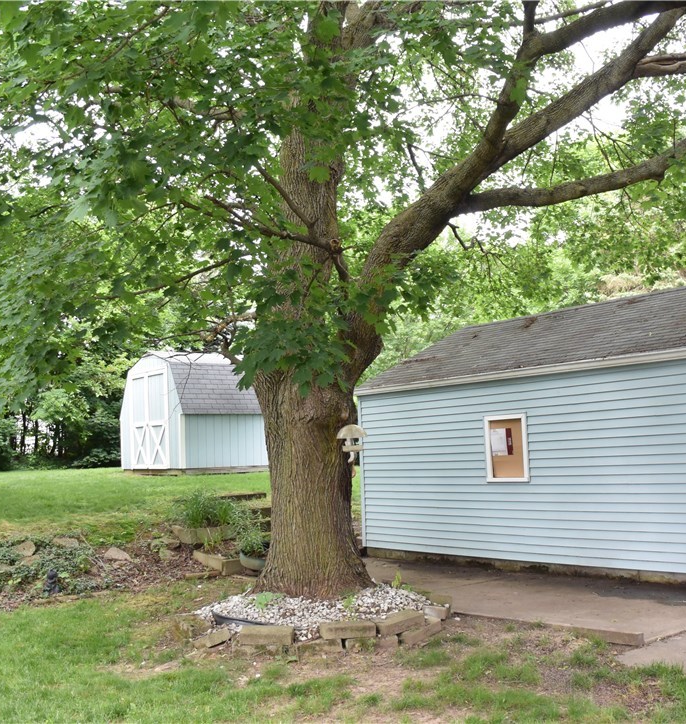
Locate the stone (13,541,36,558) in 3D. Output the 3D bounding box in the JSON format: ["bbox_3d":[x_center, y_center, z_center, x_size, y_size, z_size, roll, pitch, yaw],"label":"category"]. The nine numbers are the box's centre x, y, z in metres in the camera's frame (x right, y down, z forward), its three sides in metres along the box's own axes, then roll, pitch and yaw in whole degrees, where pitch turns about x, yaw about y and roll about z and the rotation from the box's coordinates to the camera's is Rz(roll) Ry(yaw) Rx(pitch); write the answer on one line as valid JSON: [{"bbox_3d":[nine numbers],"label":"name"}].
[{"bbox_3d":[-3.911,2.302,10.000,0.290,0.200,0.220,-1,-7,-20],"label":"stone"}]

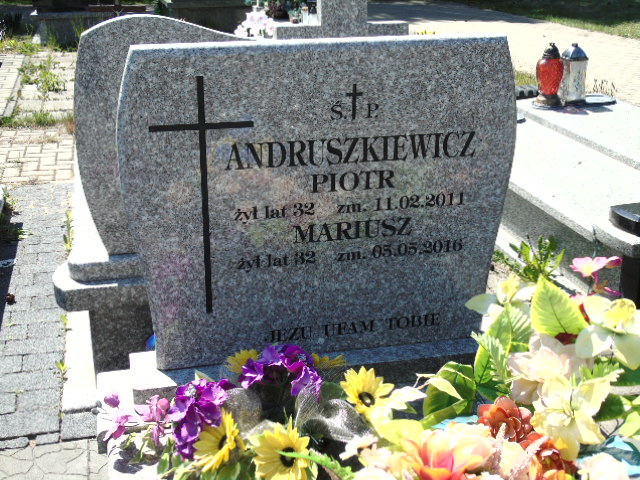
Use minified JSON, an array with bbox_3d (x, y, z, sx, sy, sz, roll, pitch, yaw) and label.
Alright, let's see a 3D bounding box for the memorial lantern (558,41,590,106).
[{"bbox_3d":[1.401,-0.923,4.681,0.118,0.316,0.118,-4,21,-8],"label":"memorial lantern"}]

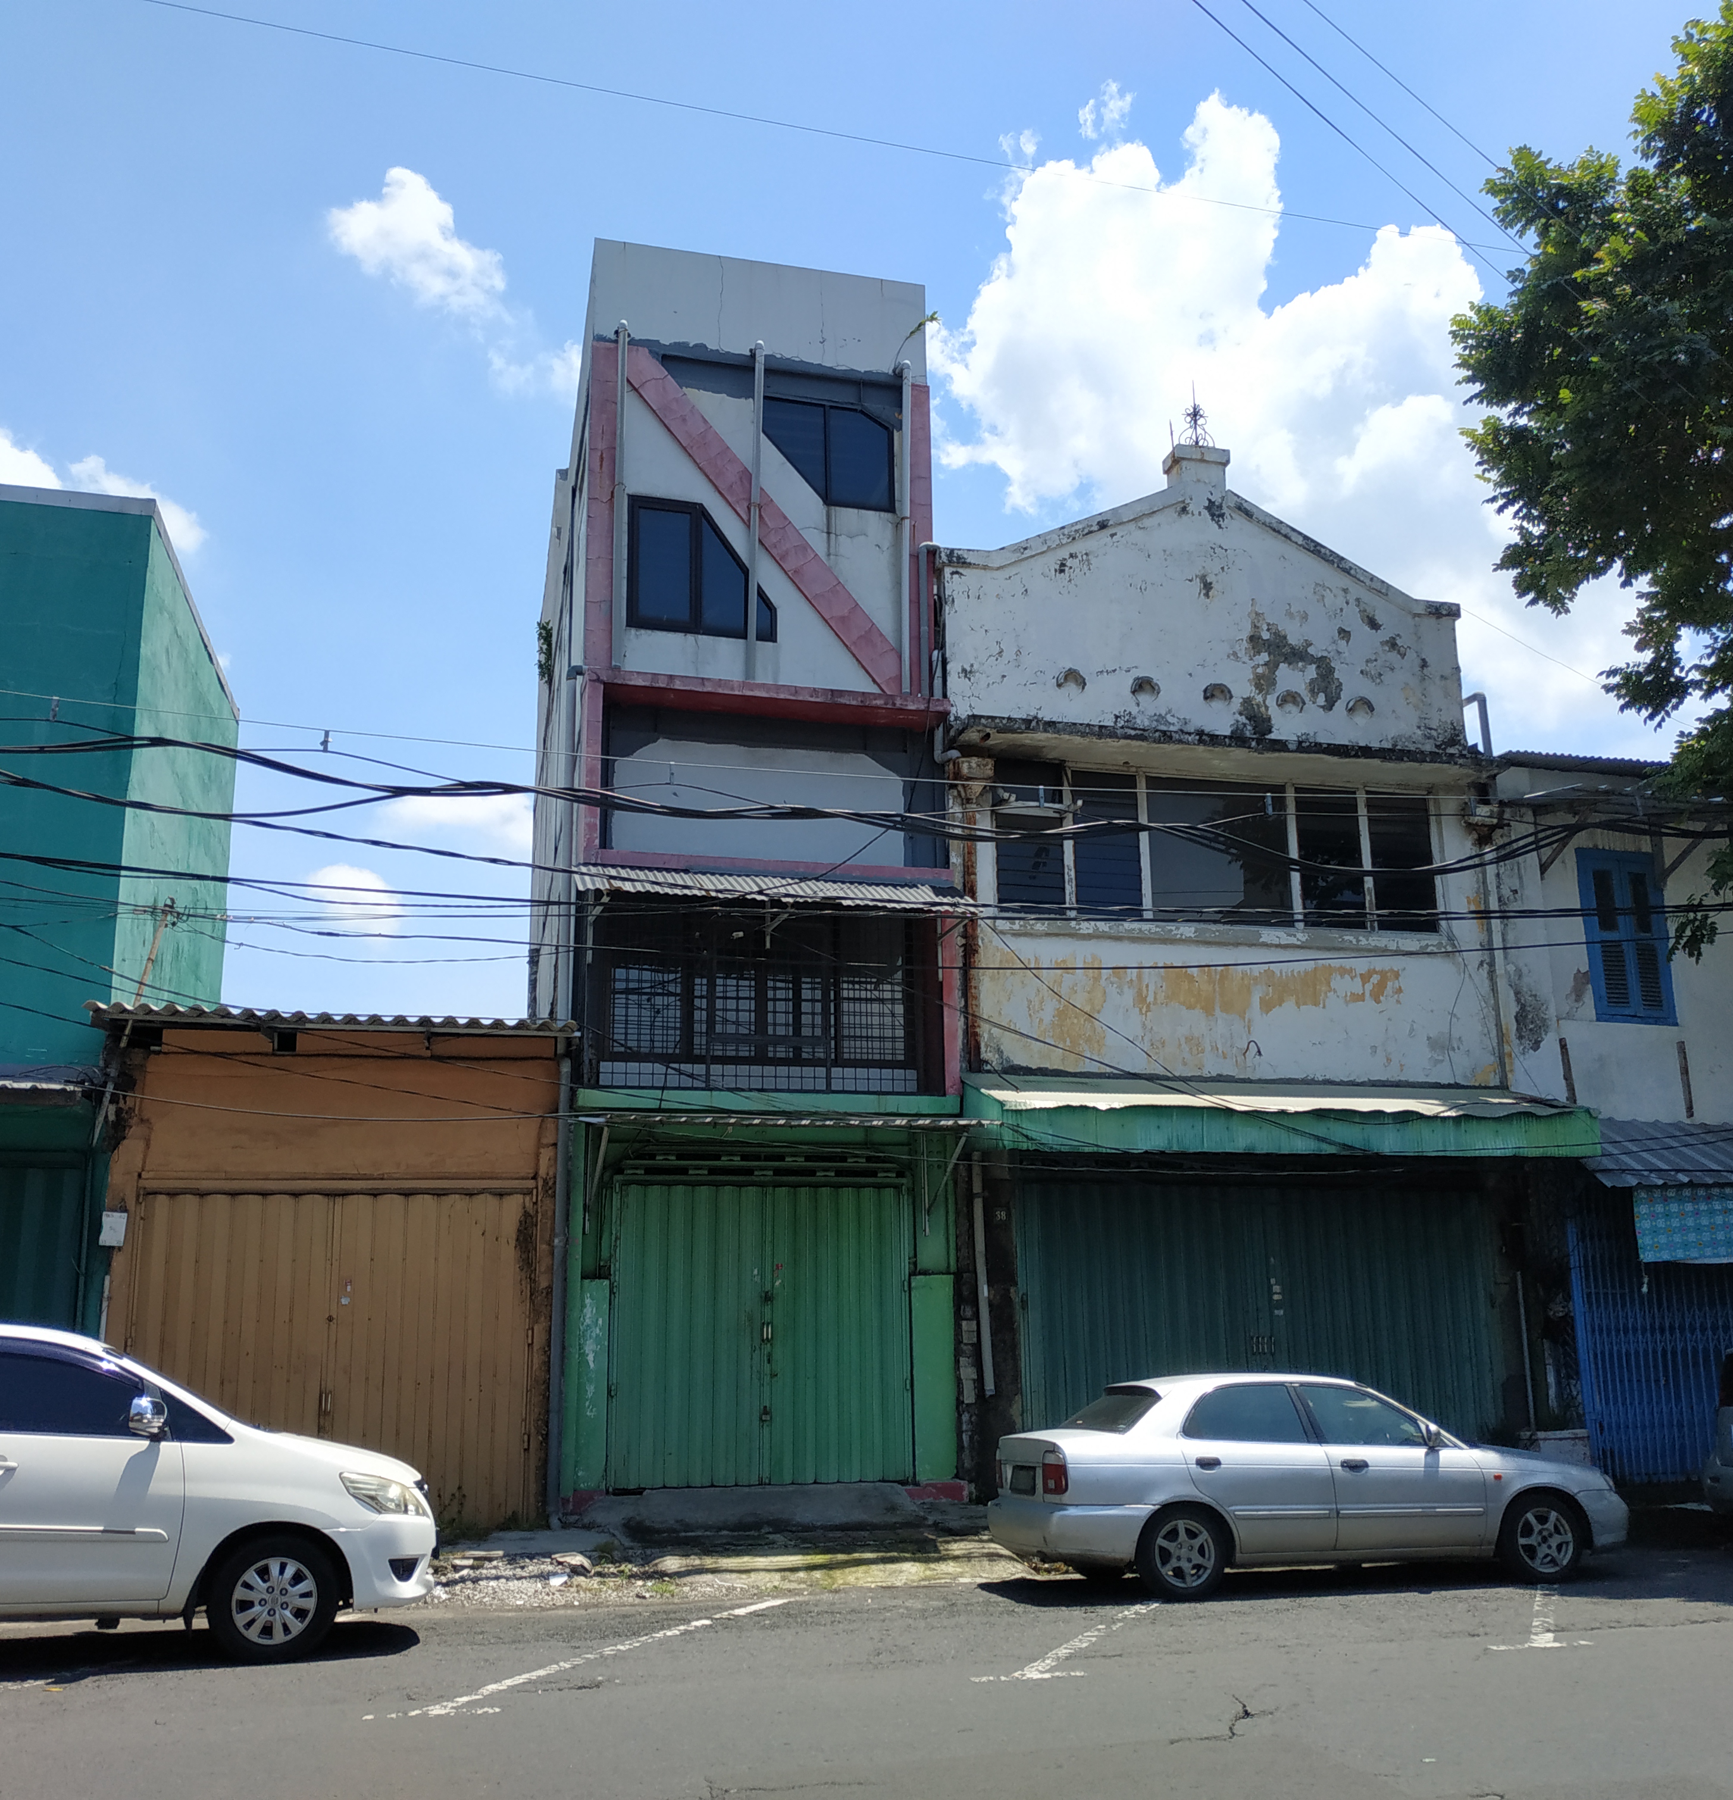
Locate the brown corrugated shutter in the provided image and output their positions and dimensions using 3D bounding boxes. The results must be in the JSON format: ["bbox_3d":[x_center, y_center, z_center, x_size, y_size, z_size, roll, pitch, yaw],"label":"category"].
[{"bbox_3d":[-4.442,3.769,13.785,3.296,2.807,0.122,3,-14,-13],"label":"brown corrugated shutter"}]

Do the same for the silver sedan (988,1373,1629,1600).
[{"bbox_3d":[3.040,3.947,11.549,4.200,1.385,1.690,2,-14,-10],"label":"silver sedan"}]

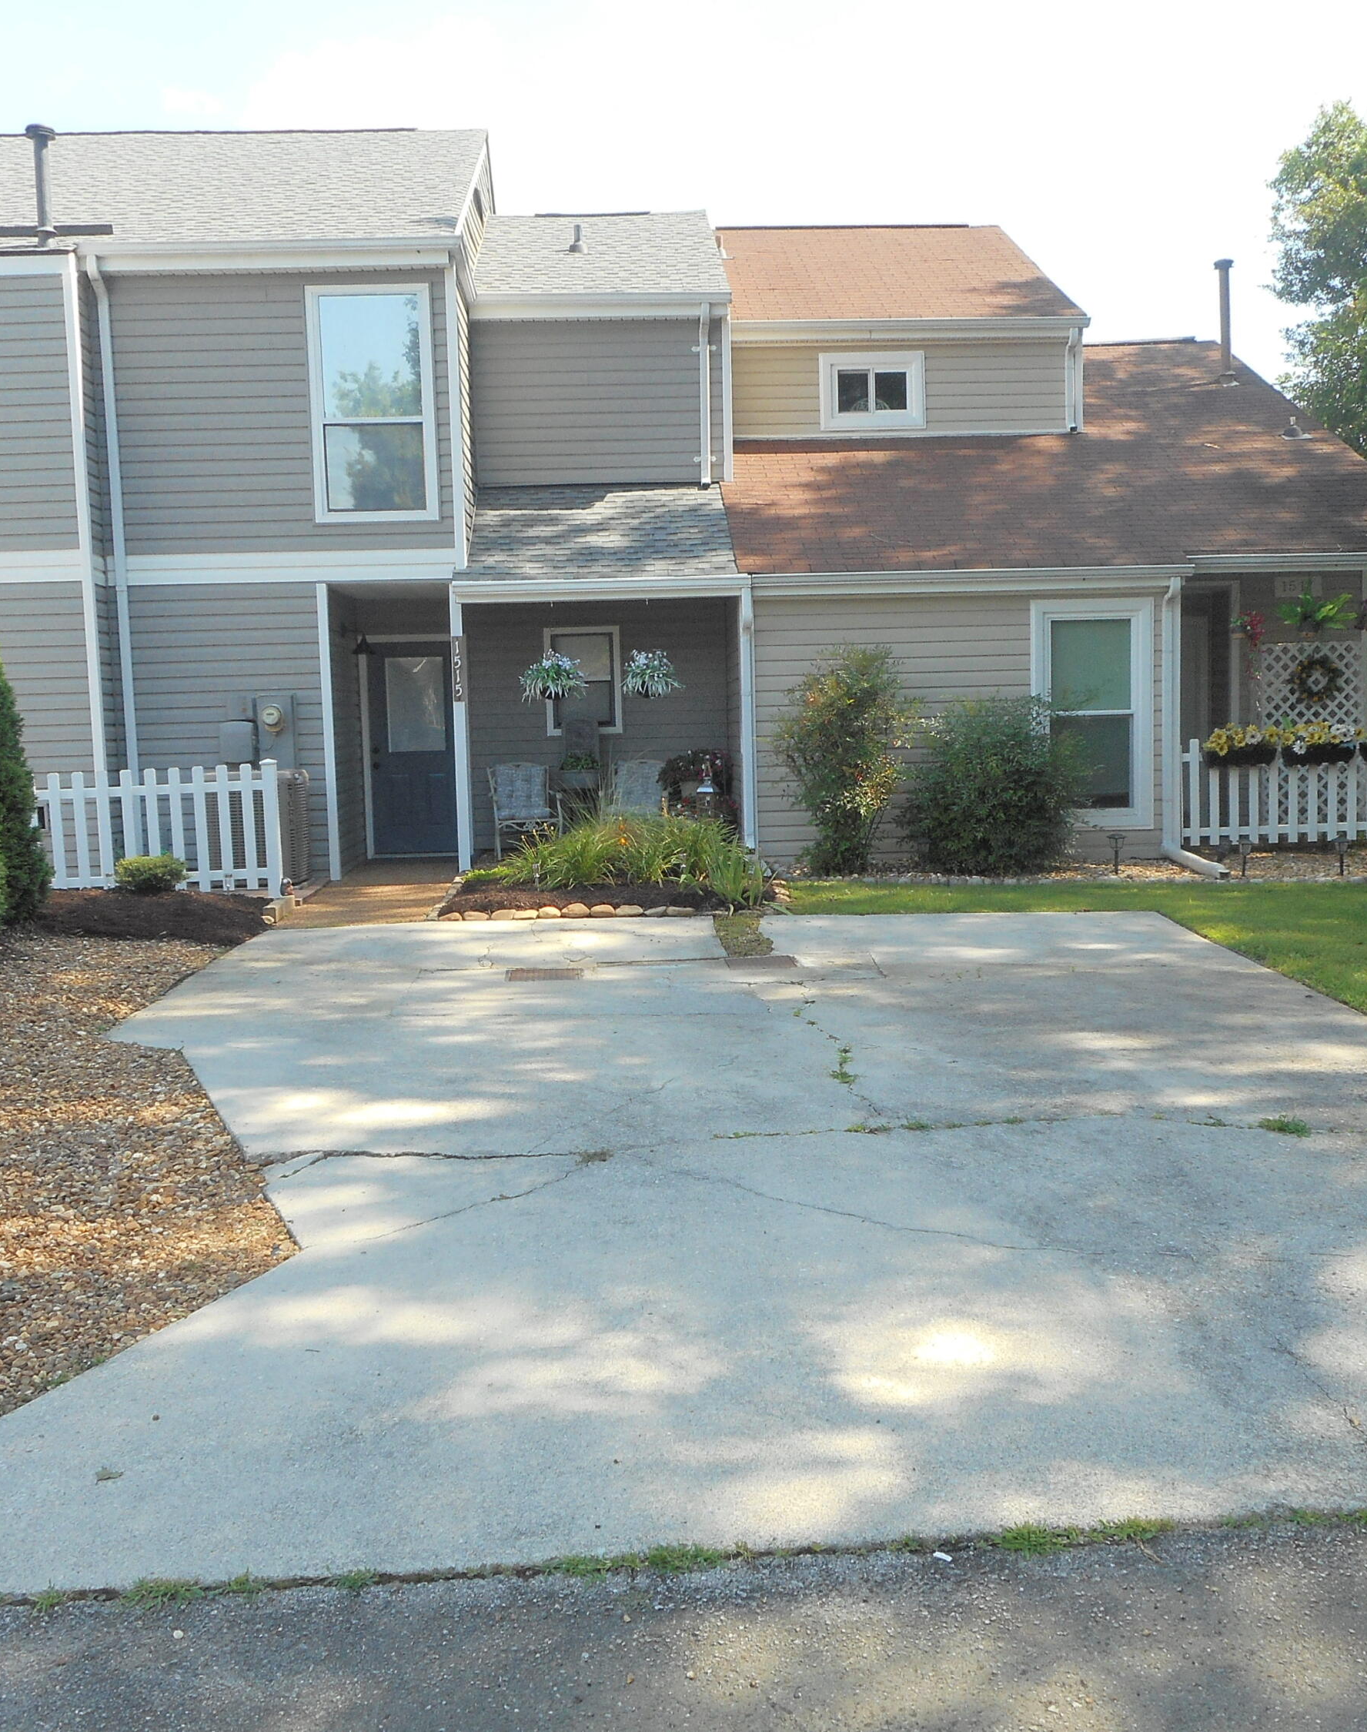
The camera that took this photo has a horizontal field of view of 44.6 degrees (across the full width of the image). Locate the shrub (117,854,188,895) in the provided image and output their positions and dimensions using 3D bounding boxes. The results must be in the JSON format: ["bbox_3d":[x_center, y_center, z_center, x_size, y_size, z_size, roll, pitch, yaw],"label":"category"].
[{"bbox_3d":[-4.063,0.052,12.643,0.570,0.340,0.550,-2,6,-2],"label":"shrub"}]

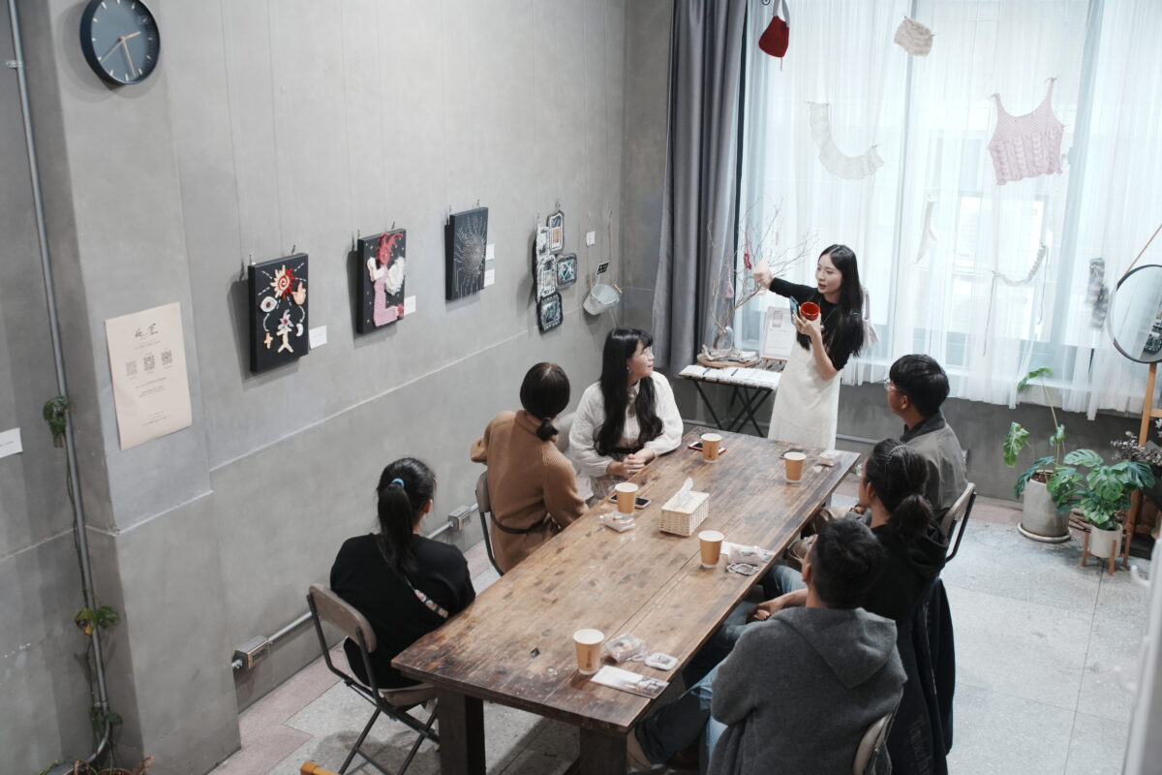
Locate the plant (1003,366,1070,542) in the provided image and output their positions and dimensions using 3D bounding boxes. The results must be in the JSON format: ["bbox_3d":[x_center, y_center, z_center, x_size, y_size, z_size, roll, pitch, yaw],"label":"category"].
[{"bbox_3d":[2.465,0.332,6.016,0.380,0.900,0.370,8,18,26],"label":"plant"}]

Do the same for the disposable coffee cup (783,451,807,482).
[{"bbox_3d":[0.893,0.338,4.728,0.088,0.104,0.088,0,16,0],"label":"disposable coffee cup"}]

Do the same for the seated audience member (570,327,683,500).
[{"bbox_3d":[0.274,0.368,5.254,0.600,1.270,0.680,-10,19,-29],"label":"seated audience member"}]

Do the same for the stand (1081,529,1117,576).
[{"bbox_3d":[2.642,0.811,5.675,0.170,0.172,0.170,-15,22,-41],"label":"stand"}]

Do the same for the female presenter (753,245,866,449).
[{"bbox_3d":[1.055,0.145,5.351,0.520,1.640,0.430,14,21,39],"label":"female presenter"}]

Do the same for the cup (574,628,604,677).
[{"bbox_3d":[0.023,0.770,3.276,0.088,0.104,0.088,0,16,0],"label":"cup"}]

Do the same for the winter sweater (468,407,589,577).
[{"bbox_3d":[-0.169,0.478,4.693,0.500,0.740,0.420,15,23,42],"label":"winter sweater"}]

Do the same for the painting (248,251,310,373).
[{"bbox_3d":[-1.143,-0.287,4.291,0.035,0.390,0.290,14,21,24],"label":"painting"}]

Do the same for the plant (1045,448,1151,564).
[{"bbox_3d":[2.556,0.575,5.581,0.470,0.540,0.420,8,18,26],"label":"plant"}]

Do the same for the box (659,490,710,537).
[{"bbox_3d":[0.403,0.475,4.293,0.122,0.090,0.215,8,18,26],"label":"box"}]

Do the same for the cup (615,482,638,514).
[{"bbox_3d":[0.177,0.436,4.401,0.088,0.104,0.088,0,16,0],"label":"cup"}]

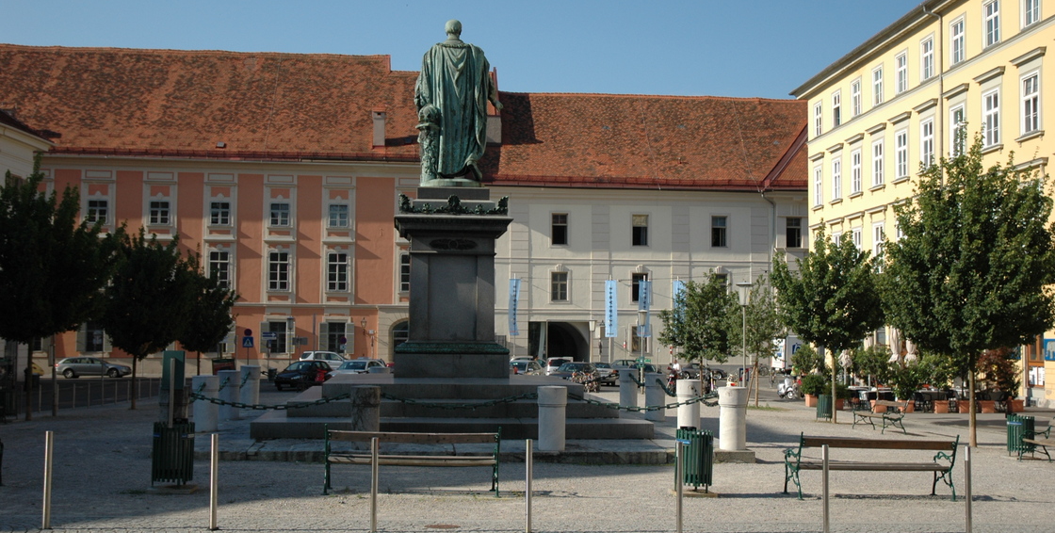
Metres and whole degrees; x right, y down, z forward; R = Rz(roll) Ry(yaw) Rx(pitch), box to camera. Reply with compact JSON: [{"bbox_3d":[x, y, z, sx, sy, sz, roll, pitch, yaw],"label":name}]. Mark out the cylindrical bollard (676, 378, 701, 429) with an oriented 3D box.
[{"bbox_3d":[2.911,2.548,21.069,0.445,0.990,0.445,0,-4,0],"label":"cylindrical bollard"}]

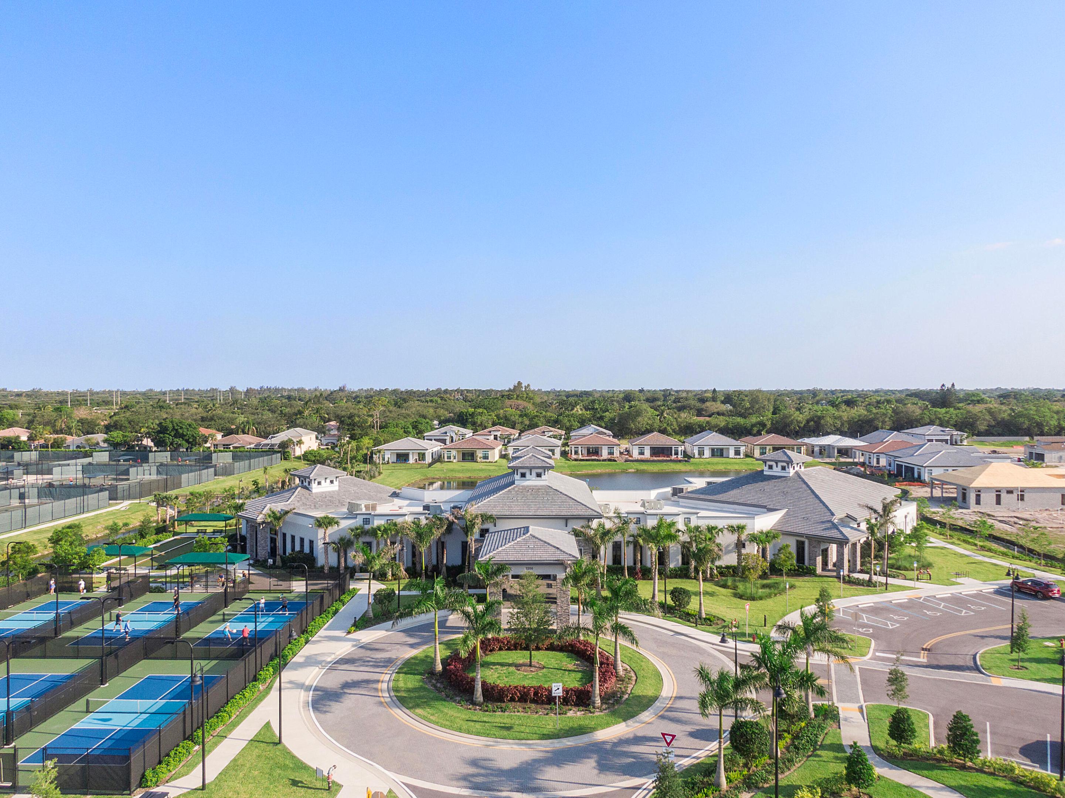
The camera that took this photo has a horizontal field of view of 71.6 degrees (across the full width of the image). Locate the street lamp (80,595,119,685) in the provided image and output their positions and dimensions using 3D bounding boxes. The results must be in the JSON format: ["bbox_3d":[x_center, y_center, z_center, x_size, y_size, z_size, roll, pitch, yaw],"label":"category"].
[{"bbox_3d":[-31.272,17.568,53.606,3.000,6.450,0.500,0,1,0],"label":"street lamp"}]

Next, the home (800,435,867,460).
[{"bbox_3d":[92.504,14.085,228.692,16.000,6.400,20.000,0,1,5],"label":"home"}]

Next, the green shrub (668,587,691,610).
[{"bbox_3d":[14.032,18.894,70.008,1.950,2.000,1.950,0,1,0],"label":"green shrub"}]

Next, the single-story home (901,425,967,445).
[{"bbox_3d":[154.400,13.669,285.000,16.000,6.800,22.000,0,1,4],"label":"single-story home"}]

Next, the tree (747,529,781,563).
[{"bbox_3d":[26.744,17.626,85.159,3.840,5.280,2.900,0,1,0],"label":"tree"}]

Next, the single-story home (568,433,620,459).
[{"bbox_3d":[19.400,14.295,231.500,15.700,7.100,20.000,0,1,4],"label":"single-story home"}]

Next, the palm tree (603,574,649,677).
[{"bbox_3d":[6.977,17.045,55.522,3.700,7.450,3.600,0,1,0],"label":"palm tree"}]

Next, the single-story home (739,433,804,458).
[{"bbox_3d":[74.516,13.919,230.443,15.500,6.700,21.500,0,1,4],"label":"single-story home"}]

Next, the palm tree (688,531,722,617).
[{"bbox_3d":[16.245,16.602,69.401,3.290,7.990,3.120,0,1,0],"label":"palm tree"}]

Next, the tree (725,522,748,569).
[{"bbox_3d":[22.610,16.773,81.673,2.400,5.700,2.400,0,1,0],"label":"tree"}]

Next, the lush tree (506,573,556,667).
[{"bbox_3d":[-0.097,17.022,57.246,3.750,7.300,3.560,0,1,0],"label":"lush tree"}]

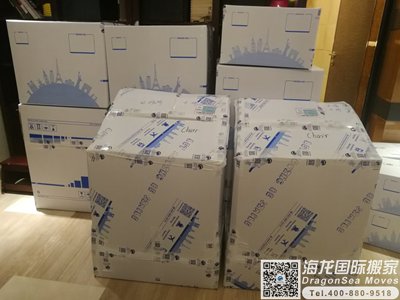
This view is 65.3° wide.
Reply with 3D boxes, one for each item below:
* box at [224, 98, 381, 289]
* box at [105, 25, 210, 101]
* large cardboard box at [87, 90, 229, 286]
[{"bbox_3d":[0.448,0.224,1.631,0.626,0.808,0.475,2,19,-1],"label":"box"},{"bbox_3d":[-0.218,-0.547,1.971,0.567,0.423,0.452,4,19,6],"label":"box"},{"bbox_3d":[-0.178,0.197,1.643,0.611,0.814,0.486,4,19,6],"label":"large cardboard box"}]

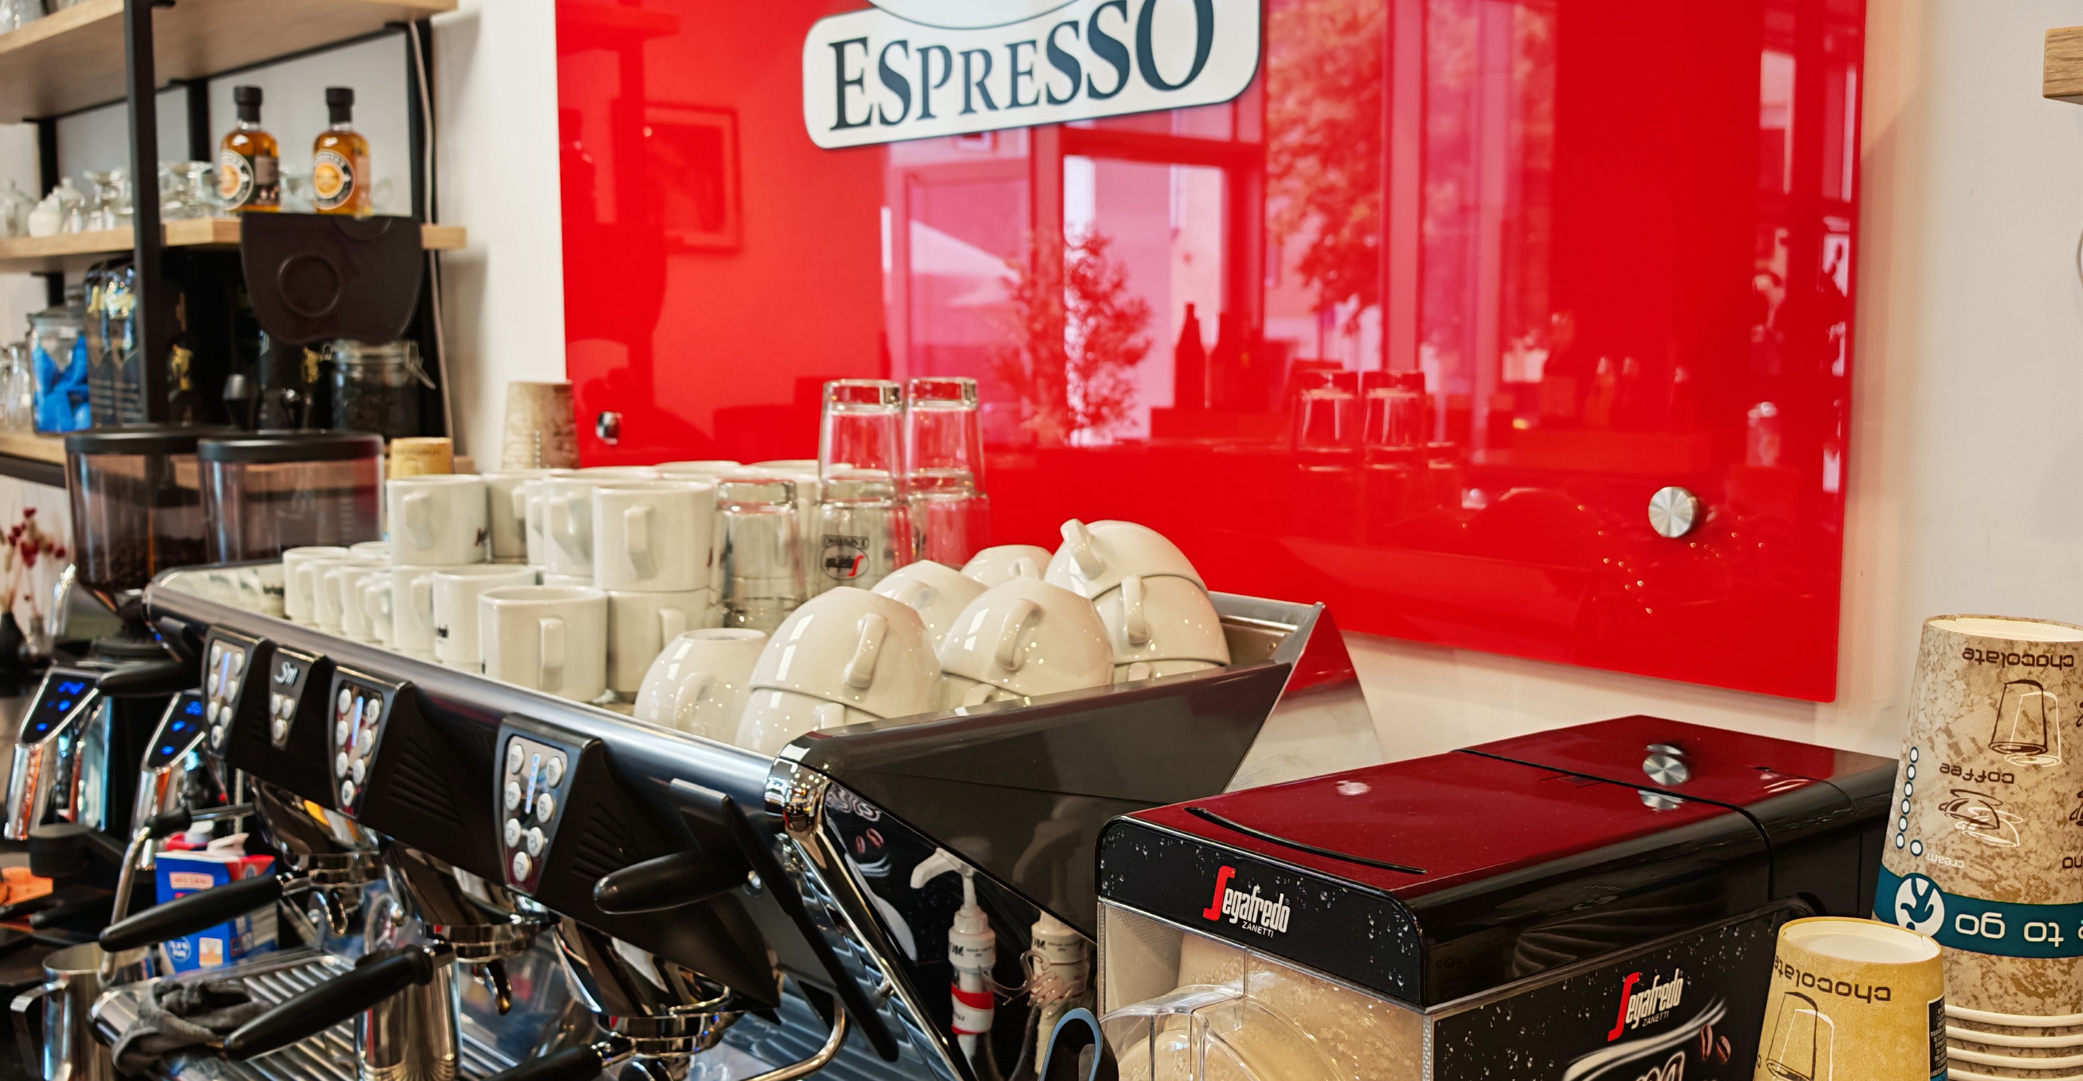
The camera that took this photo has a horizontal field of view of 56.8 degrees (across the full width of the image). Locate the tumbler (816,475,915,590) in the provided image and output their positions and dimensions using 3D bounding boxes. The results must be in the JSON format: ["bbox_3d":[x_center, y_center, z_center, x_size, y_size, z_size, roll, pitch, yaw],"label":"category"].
[{"bbox_3d":[-0.129,-0.005,1.389,0.067,0.087,0.067,0,5,0],"label":"tumbler"}]

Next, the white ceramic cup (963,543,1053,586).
[{"bbox_3d":[-0.020,0.038,1.406,0.106,0.067,0.132,0,6,-1],"label":"white ceramic cup"}]

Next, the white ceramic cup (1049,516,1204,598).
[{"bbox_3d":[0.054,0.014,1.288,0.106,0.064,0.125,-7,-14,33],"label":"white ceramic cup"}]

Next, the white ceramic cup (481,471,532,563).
[{"bbox_3d":[-0.471,-0.024,1.760,0.086,0.072,0.112,0,6,-3],"label":"white ceramic cup"}]

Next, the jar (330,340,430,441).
[{"bbox_3d":[-0.880,-0.196,2.561,0.130,0.142,0.118,0,5,-6],"label":"jar"}]

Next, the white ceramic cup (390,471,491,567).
[{"bbox_3d":[-0.528,-0.016,1.671,0.085,0.072,0.111,0,6,0],"label":"white ceramic cup"}]

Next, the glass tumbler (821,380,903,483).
[{"bbox_3d":[-0.134,-0.075,1.428,0.064,0.087,0.064,-1,6,-5],"label":"glass tumbler"}]

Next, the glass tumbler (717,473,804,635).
[{"bbox_3d":[-0.194,0.004,1.337,0.066,0.093,0.066,0,5,0],"label":"glass tumbler"}]

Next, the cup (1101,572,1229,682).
[{"bbox_3d":[0.069,0.053,1.297,0.108,0.067,0.134,0,-4,3],"label":"cup"}]

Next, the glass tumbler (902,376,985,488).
[{"bbox_3d":[-0.074,-0.077,1.448,0.066,0.087,0.066,0,5,0],"label":"glass tumbler"}]

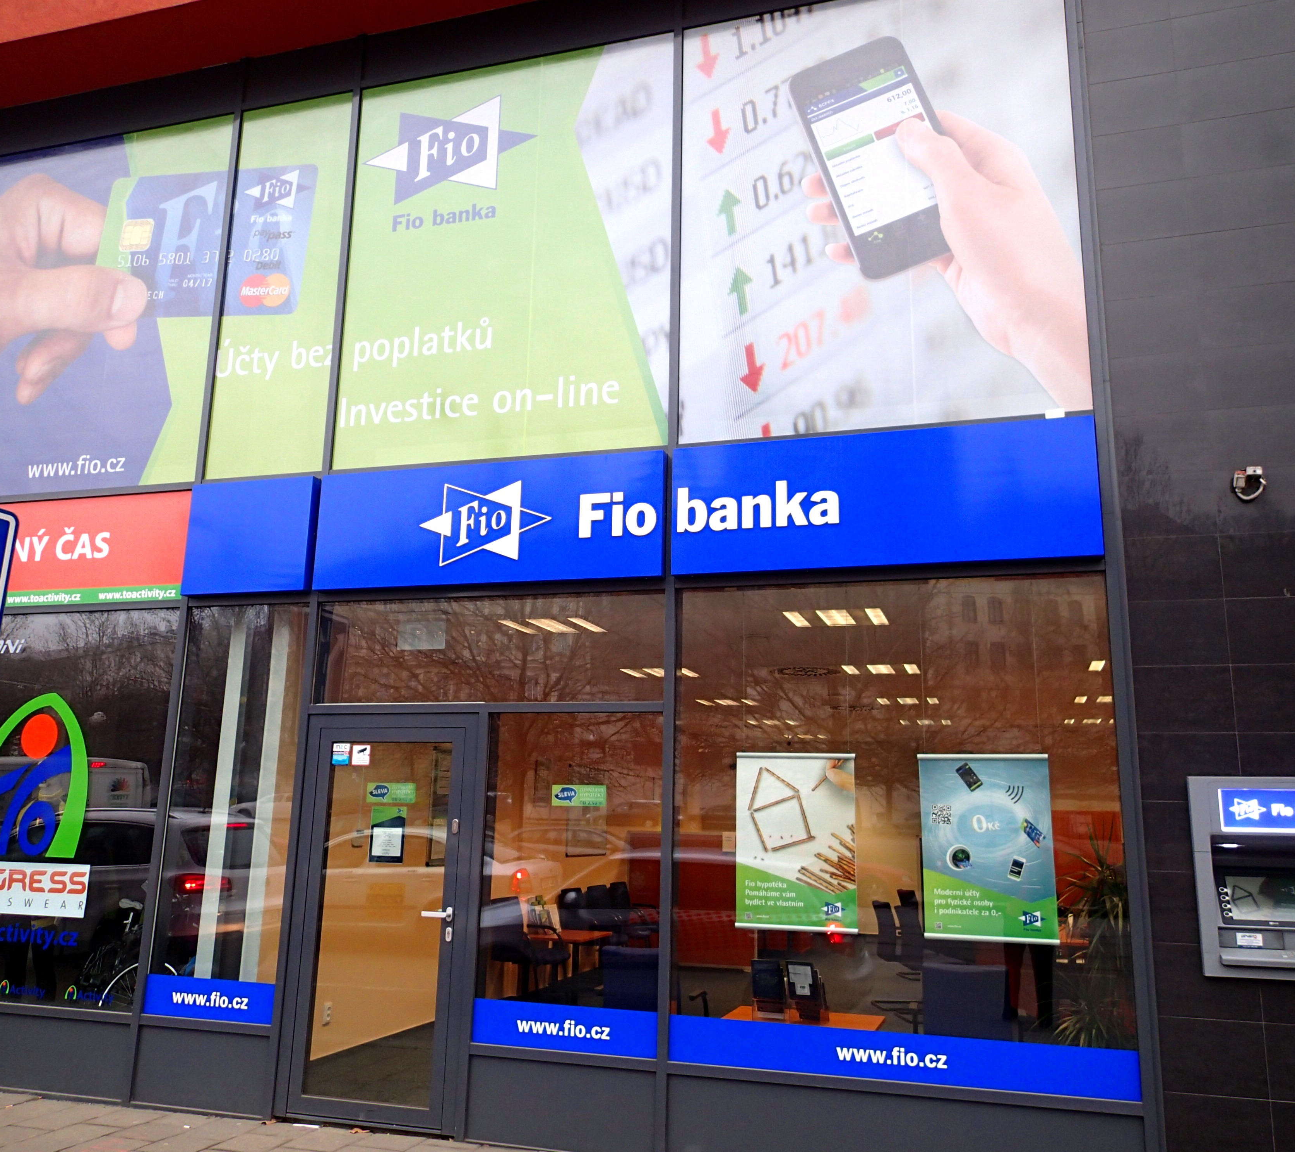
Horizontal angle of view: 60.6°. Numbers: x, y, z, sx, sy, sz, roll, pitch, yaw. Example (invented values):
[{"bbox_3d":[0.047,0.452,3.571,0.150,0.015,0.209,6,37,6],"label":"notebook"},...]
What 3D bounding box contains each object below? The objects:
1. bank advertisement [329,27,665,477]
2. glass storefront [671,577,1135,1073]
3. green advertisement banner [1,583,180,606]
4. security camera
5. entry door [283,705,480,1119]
[{"bbox_3d":[-0.858,-1.914,6.560,2.070,2.546,0.040,-2,-12,16],"label":"bank advertisement"},{"bbox_3d":[1.137,1.102,5.297,2.097,2.199,0.060,-2,-12,16],"label":"glass storefront"},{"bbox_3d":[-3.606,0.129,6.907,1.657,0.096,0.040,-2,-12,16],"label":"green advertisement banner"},{"bbox_3d":[2.731,-0.416,5.042,0.106,0.154,0.130,-2,-12,16],"label":"security camera"},{"bbox_3d":[-1.403,1.787,5.919,0.992,2.088,0.080,-2,-12,16],"label":"entry door"}]

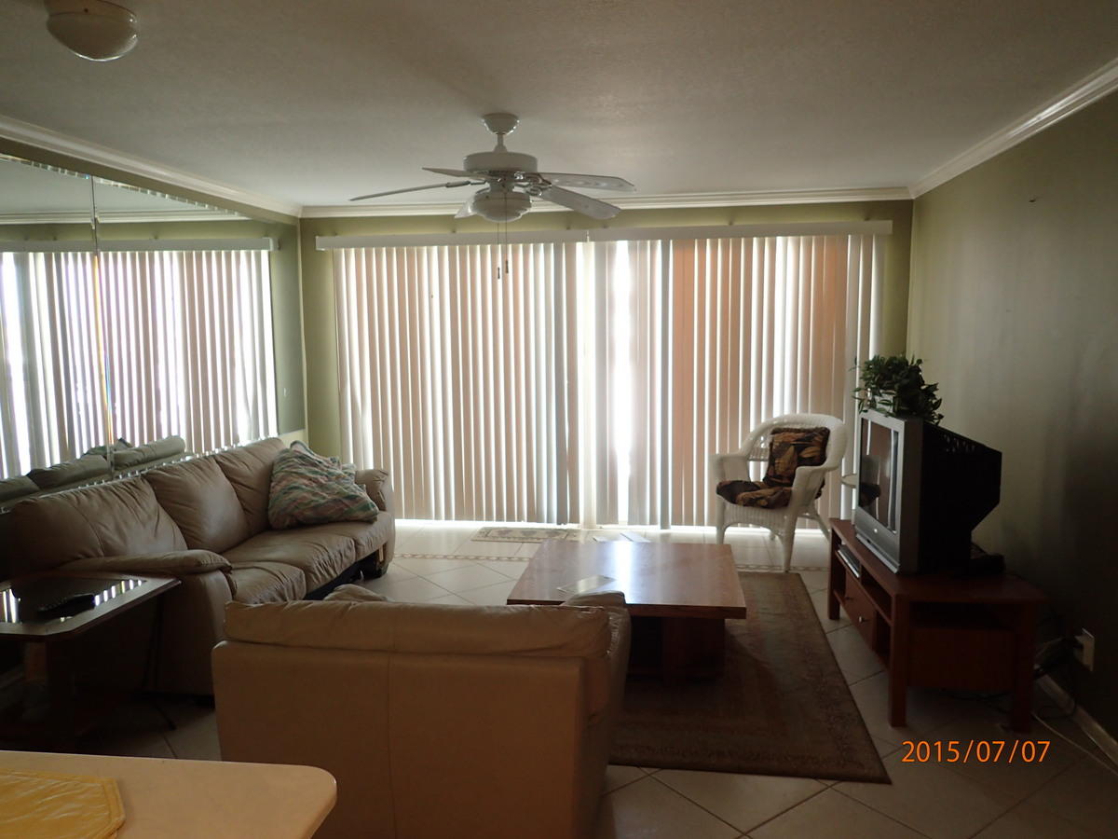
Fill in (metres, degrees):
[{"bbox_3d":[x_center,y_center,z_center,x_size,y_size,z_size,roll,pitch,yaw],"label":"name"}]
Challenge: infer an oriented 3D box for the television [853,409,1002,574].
[{"bbox_3d":[1.586,0.273,3.438,0.460,0.610,0.660,0,7,6],"label":"television"}]

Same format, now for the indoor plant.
[{"bbox_3d":[1.579,-0.143,3.774,0.330,0.320,0.420,0,7,9],"label":"indoor plant"}]

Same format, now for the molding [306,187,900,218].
[{"bbox_3d":[0.212,-1.513,5.669,4.330,0.080,0.075,0,7,9],"label":"molding"}]

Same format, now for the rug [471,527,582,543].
[{"bbox_3d":[-0.215,0.831,5.831,0.760,0.010,0.420,1,7,9],"label":"rug"}]

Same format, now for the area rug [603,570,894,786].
[{"bbox_3d":[0.519,1.073,3.960,1.580,0.015,2.310,0,7,9],"label":"area rug"}]

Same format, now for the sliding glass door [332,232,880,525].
[{"bbox_3d":[0.252,-0.238,5.818,3.870,2.020,0.090,1,7,9],"label":"sliding glass door"}]

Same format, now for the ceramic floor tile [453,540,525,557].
[{"bbox_3d":[-0.471,0.879,5.523,0.410,0.010,0.410,1,7,9],"label":"ceramic floor tile"}]

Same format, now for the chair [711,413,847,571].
[{"bbox_3d":[1.444,0.433,5.244,0.700,0.905,0.660,-7,9,-42],"label":"chair"}]

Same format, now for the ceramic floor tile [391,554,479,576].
[{"bbox_3d":[-0.826,0.947,5.257,0.410,0.010,0.410,-6,8,-36],"label":"ceramic floor tile"}]

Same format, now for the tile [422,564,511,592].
[{"bbox_3d":[-0.567,0.979,4.962,0.410,0.010,0.410,-6,8,-36],"label":"tile"}]

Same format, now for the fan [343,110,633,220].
[{"bbox_3d":[-0.252,-1.069,3.471,1.290,0.430,1.290,0,7,9],"label":"fan"}]

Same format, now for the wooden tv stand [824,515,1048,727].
[{"bbox_3d":[1.569,0.827,3.541,0.517,0.516,1.150,0,7,7],"label":"wooden tv stand"}]

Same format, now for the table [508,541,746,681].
[{"bbox_3d":[0.333,0.897,3.718,0.950,0.420,0.920,0,7,9],"label":"table"}]

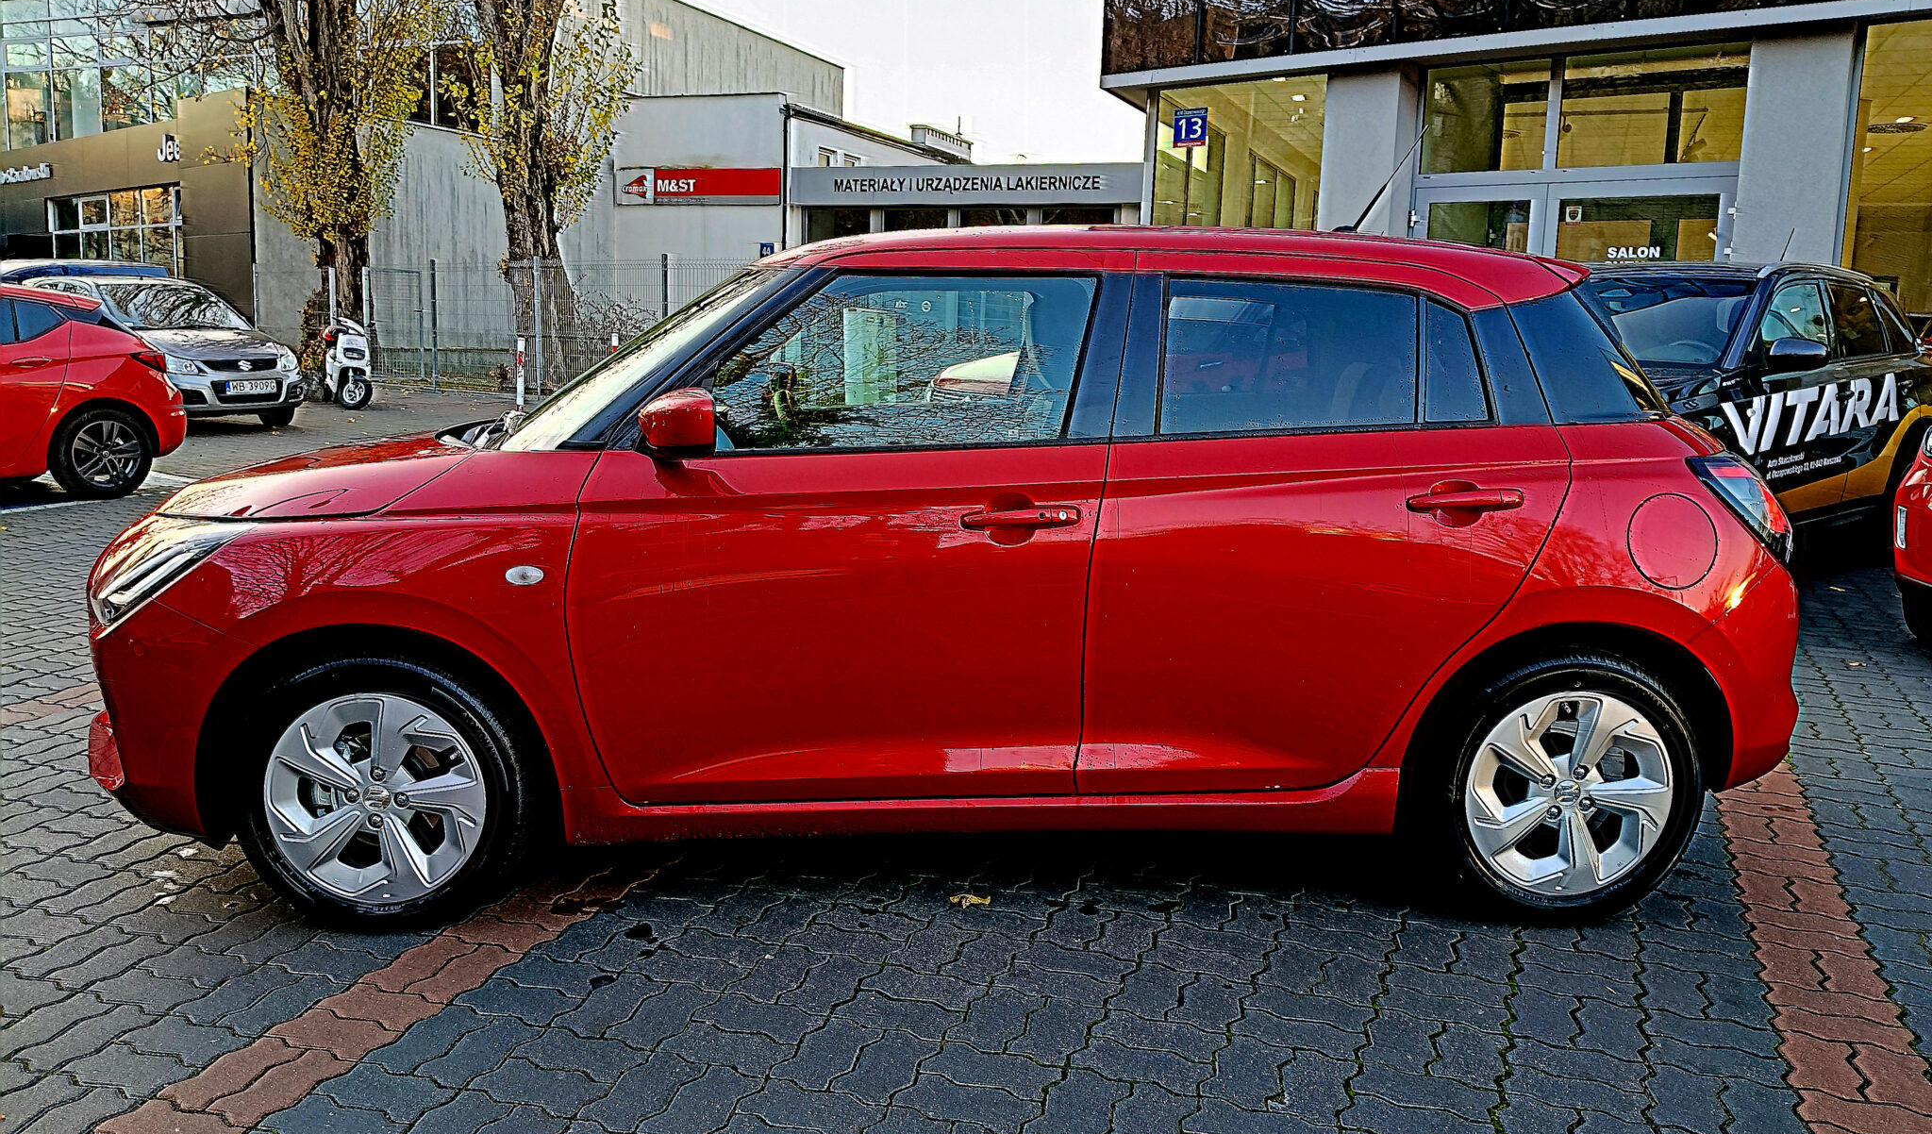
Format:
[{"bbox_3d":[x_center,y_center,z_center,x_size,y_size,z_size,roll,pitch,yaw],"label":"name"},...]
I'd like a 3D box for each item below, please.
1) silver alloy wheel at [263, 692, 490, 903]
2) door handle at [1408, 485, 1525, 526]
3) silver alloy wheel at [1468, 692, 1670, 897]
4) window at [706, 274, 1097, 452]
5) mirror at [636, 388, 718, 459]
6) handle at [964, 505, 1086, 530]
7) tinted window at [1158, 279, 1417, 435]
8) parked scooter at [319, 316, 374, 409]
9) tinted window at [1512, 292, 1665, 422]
[{"bbox_3d":[-1.191,0.457,2.995,0.442,0.442,0.160,0,9,-3],"label":"silver alloy wheel"},{"bbox_3d":[1.002,-0.126,2.915,0.237,0.055,0.050,0,9,-3],"label":"door handle"},{"bbox_3d":[1.257,0.464,3.104,0.442,0.442,0.160,0,9,-3],"label":"silver alloy wheel"},{"bbox_3d":[-0.122,-0.417,2.955,0.792,0.389,0.050,0,-14,-3],"label":"window"},{"bbox_3d":[-0.554,-0.273,2.773,0.140,0.135,0.200,0,9,-3],"label":"mirror"},{"bbox_3d":[0.111,-0.099,2.883,0.240,0.048,0.050,0,9,-3],"label":"handle"},{"bbox_3d":[0.670,-0.434,2.993,0.561,0.344,0.045,0,-18,-3],"label":"tinted window"},{"bbox_3d":[-7.800,-2.575,18.200,0.640,1.150,1.700,-5,11,-36],"label":"parked scooter"},{"bbox_3d":[1.329,-0.440,3.091,0.330,0.327,0.070,4,-17,-16],"label":"tinted window"}]

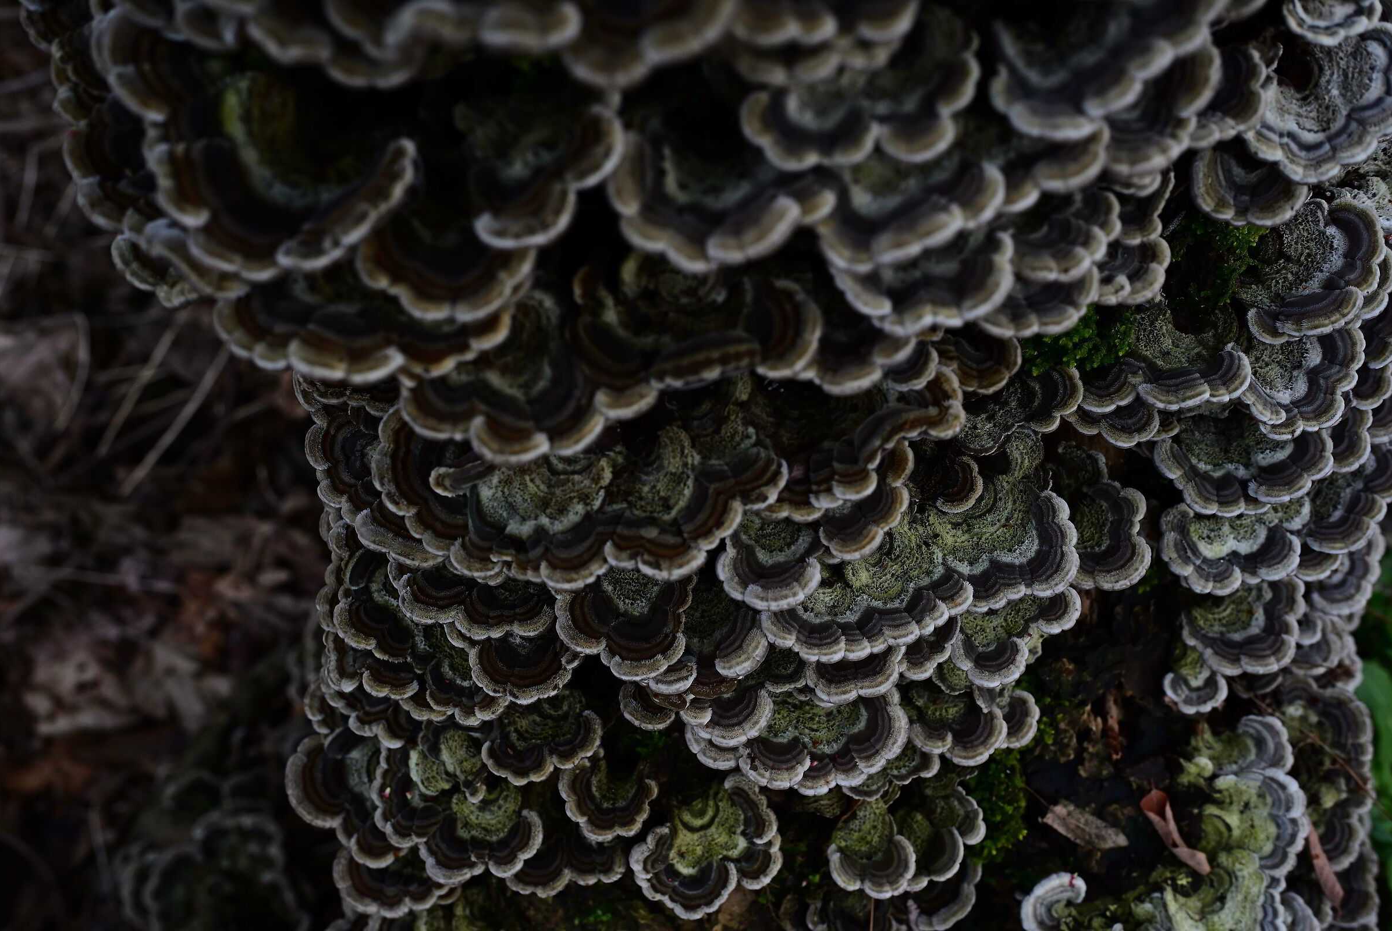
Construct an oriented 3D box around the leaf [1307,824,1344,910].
[{"bbox_3d":[0.264,0.169,0.650,0.009,0.006,0.035,-15,81,-12],"label":"leaf"}]

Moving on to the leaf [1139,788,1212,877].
[{"bbox_3d":[0.196,0.149,0.630,0.013,0.009,0.040,-29,75,-9],"label":"leaf"}]

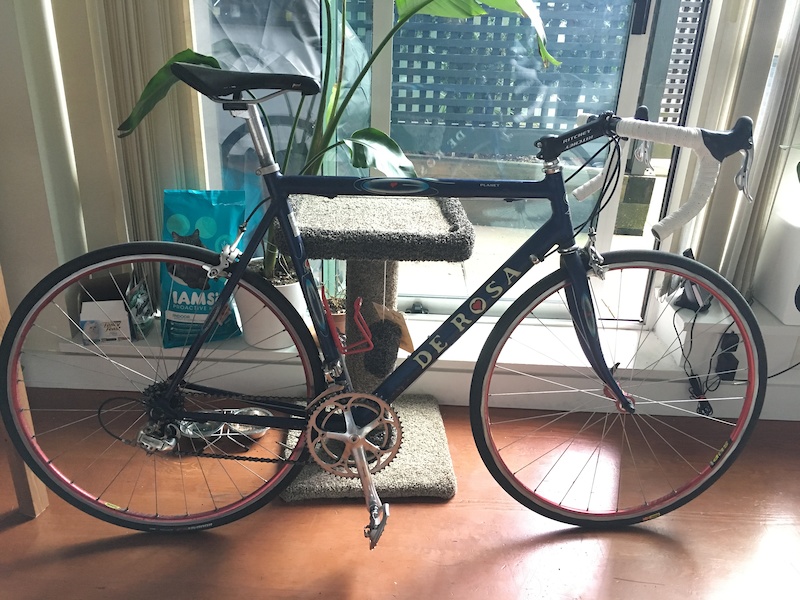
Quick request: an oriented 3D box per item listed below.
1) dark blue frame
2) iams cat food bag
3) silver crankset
[{"bbox_3d":[0.010,0.006,1.406,1.010,0.615,0.140,1,17,-5],"label":"dark blue frame"},{"bbox_3d":[-0.580,-0.097,1.994,0.235,0.455,0.120,-1,24,-8],"label":"iams cat food bag"},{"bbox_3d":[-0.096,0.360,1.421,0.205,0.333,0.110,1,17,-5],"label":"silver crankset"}]

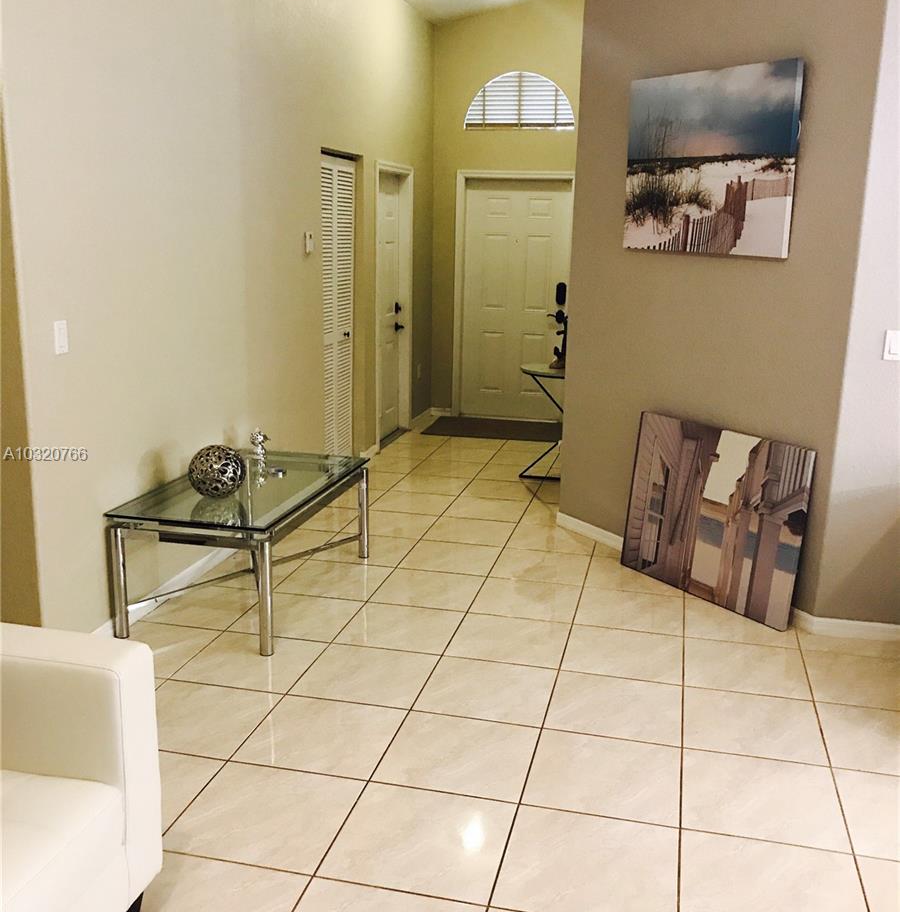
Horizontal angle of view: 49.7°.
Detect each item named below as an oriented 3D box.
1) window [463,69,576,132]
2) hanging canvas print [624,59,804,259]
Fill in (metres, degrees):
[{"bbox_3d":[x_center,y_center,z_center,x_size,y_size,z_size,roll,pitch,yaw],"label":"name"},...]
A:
[{"bbox_3d":[0.575,-2.953,8.070,0.925,0.455,0.080,4,13,13],"label":"window"},{"bbox_3d":[1.126,-1.294,4.322,0.035,0.770,0.975,-7,15,-31],"label":"hanging canvas print"}]

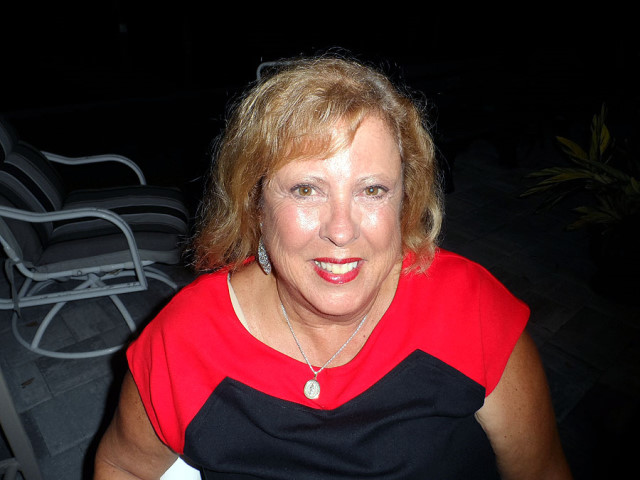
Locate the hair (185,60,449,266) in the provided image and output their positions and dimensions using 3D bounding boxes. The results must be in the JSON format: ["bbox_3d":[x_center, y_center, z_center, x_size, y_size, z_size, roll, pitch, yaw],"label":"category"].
[{"bbox_3d":[-0.005,-0.090,0.525,0.265,0.260,0.235,-1,17,-7],"label":"hair"}]

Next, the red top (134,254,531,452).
[{"bbox_3d":[0.010,0.122,0.575,0.460,0.235,0.255,1,23,-8],"label":"red top"}]

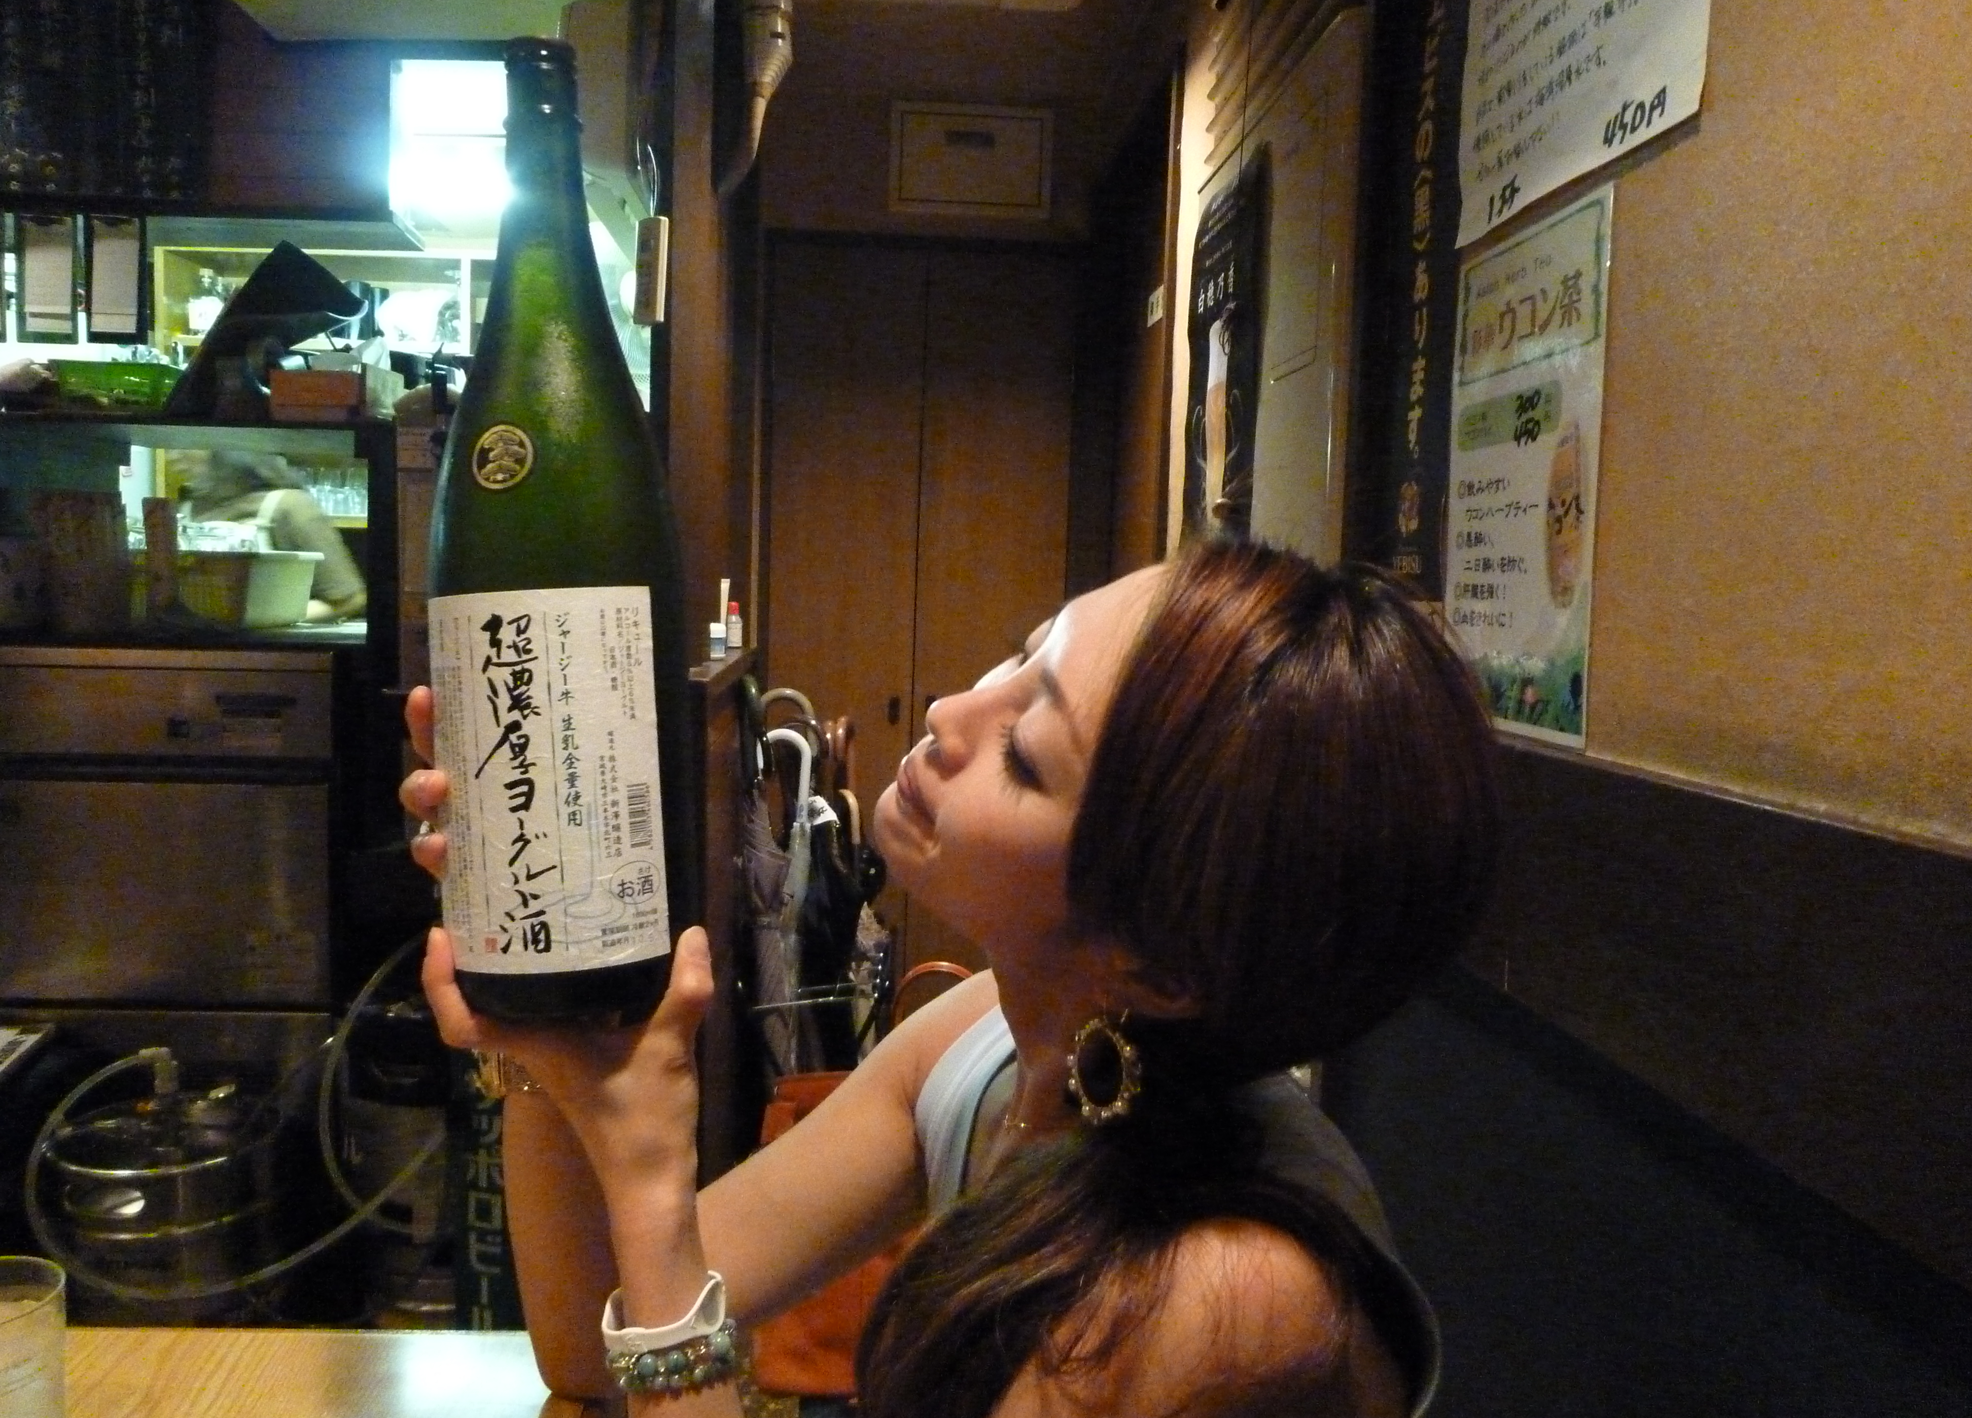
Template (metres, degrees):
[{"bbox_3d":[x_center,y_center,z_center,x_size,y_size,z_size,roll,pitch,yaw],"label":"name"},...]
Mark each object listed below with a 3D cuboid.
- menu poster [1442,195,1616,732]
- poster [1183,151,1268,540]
[{"bbox_3d":[0.344,-0.147,0.927,0.010,0.324,0.214,1,5,-5],"label":"menu poster"},{"bbox_3d":[0.261,-0.371,1.614,0.015,0.440,0.318,1,5,-5],"label":"poster"}]

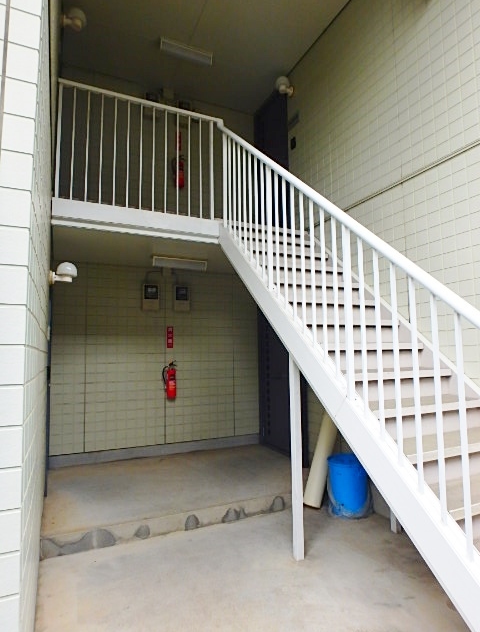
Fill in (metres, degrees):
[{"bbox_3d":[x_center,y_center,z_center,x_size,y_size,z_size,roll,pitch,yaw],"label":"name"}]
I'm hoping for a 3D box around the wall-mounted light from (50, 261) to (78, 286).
[{"bbox_3d":[-1.546,-0.371,3.411,0.205,0.205,0.170,2,-6,-25],"label":"wall-mounted light"}]

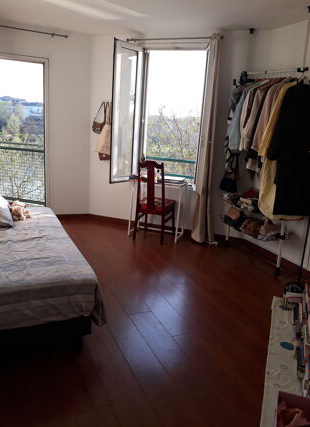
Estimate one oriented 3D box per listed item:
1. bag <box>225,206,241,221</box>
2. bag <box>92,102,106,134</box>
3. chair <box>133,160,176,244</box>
[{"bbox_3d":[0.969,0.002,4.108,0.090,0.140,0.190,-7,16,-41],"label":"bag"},{"bbox_3d":[-0.810,-1.372,4.793,0.205,0.455,0.075,7,12,16],"label":"bag"},{"bbox_3d":[0.017,-0.171,4.370,0.440,1.020,0.480,7,13,17],"label":"chair"}]

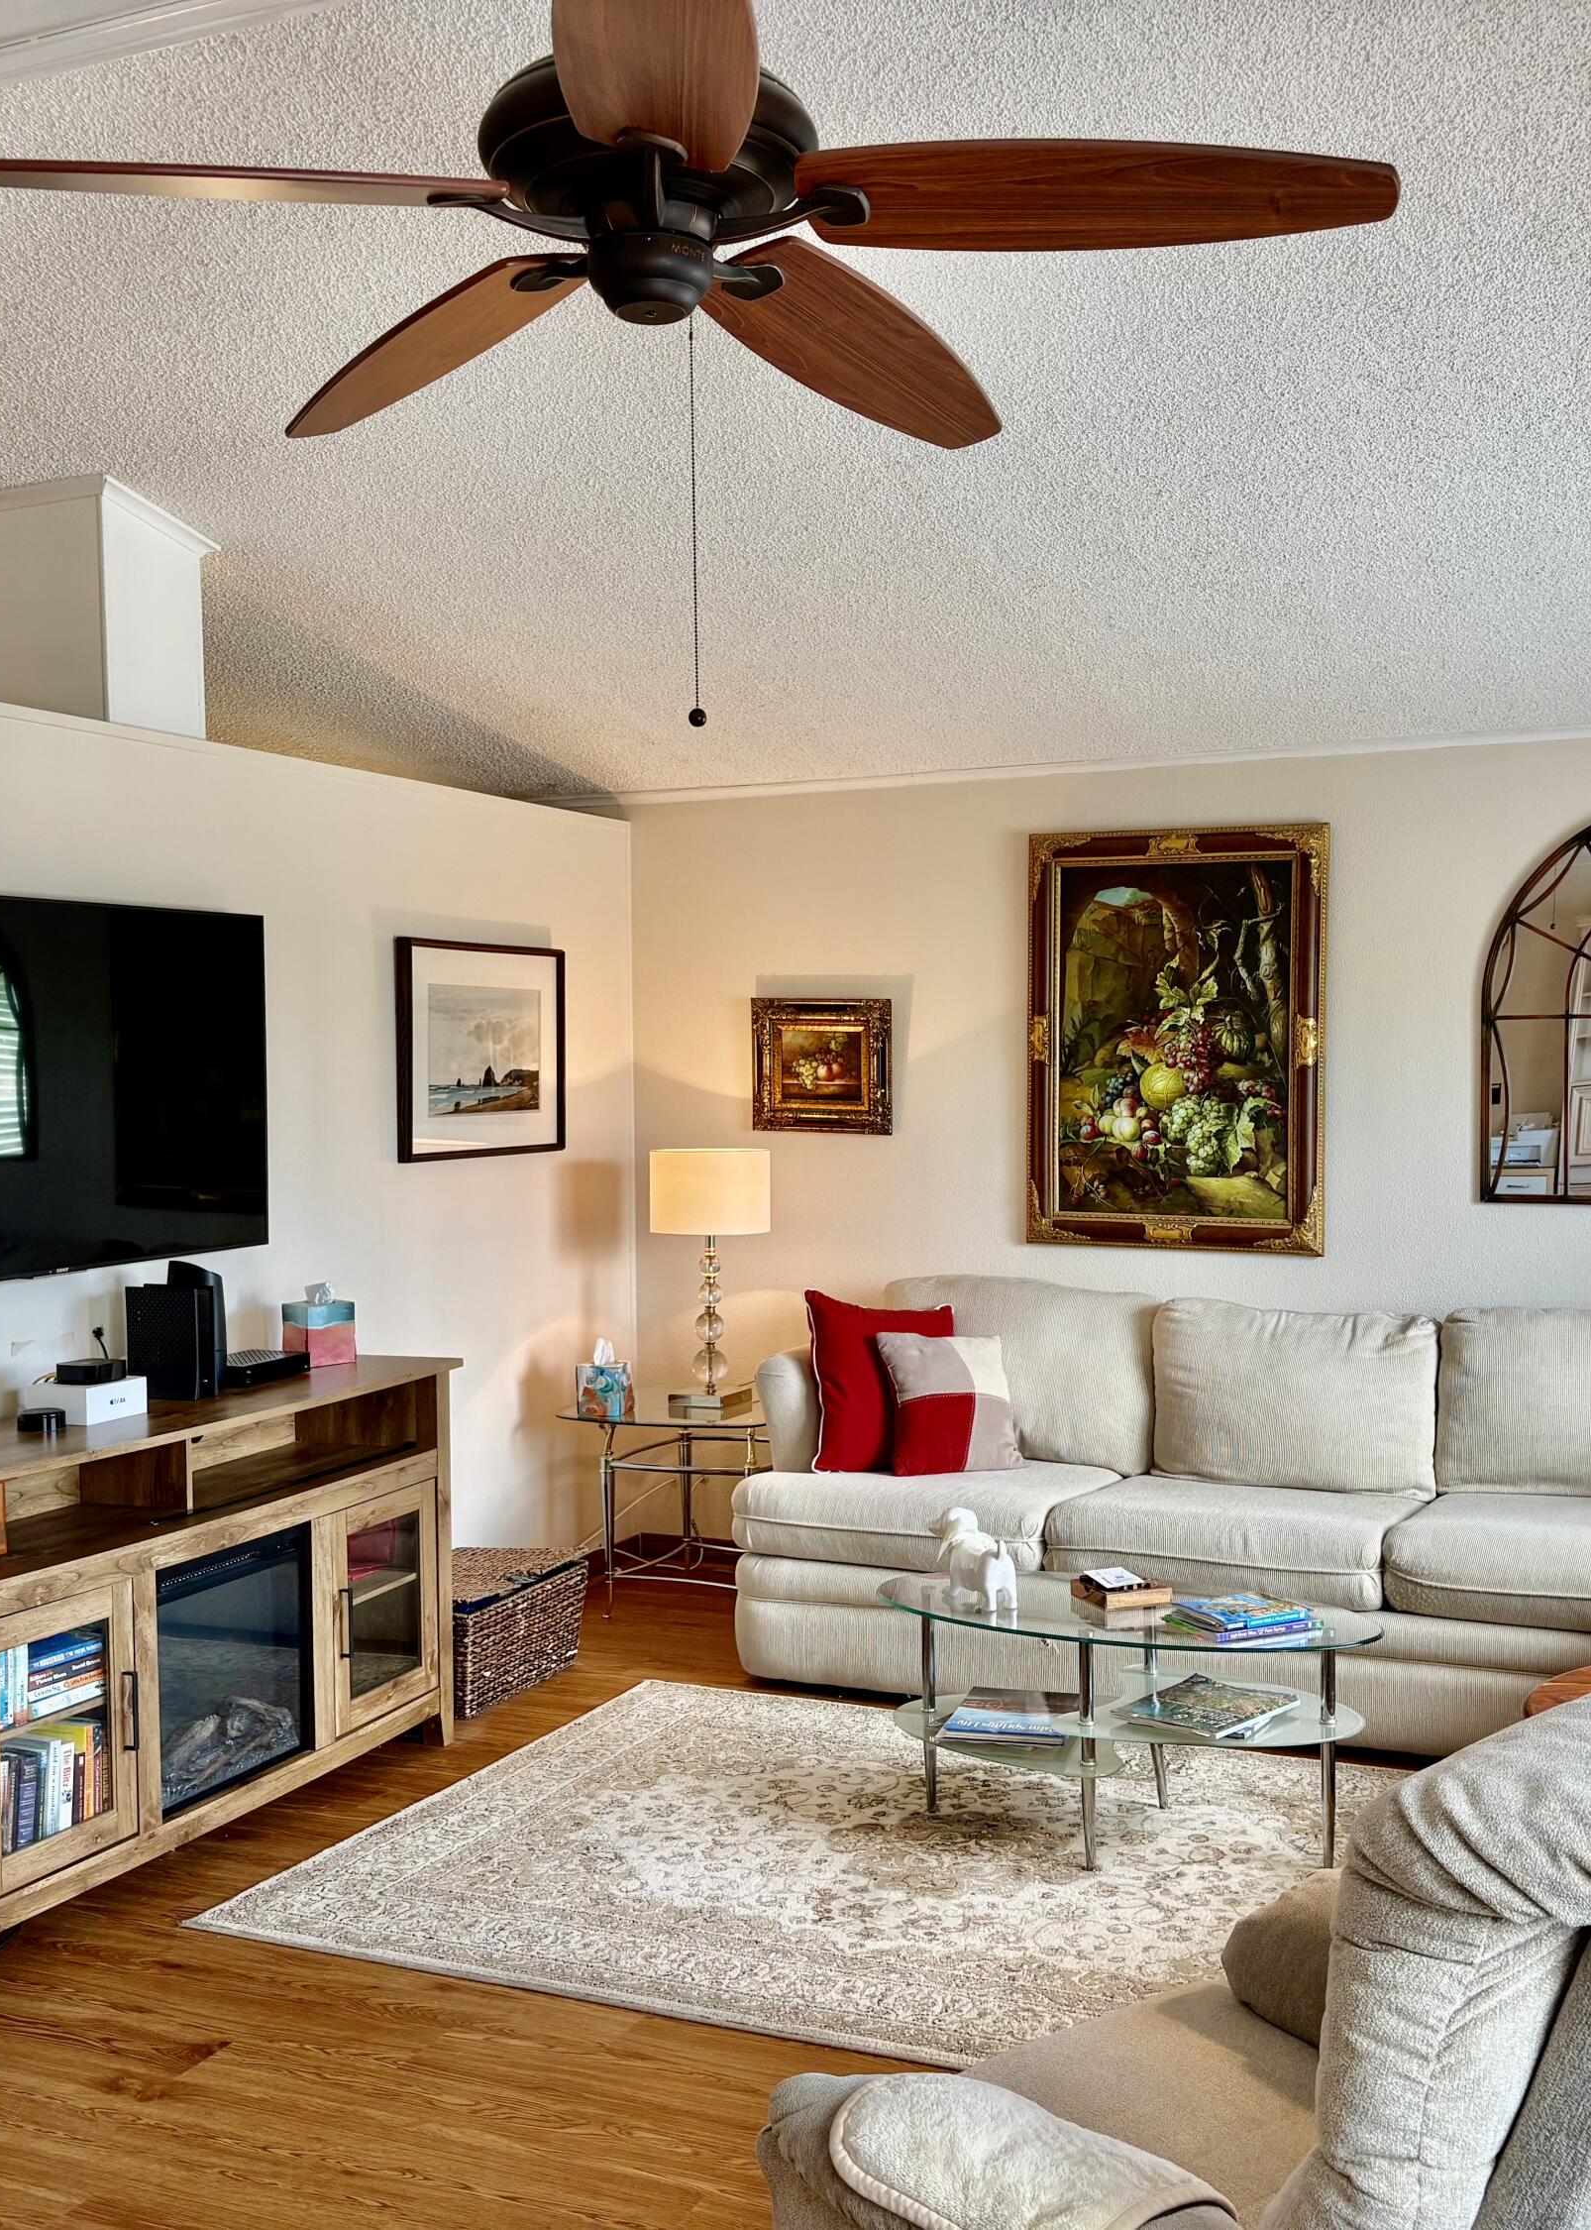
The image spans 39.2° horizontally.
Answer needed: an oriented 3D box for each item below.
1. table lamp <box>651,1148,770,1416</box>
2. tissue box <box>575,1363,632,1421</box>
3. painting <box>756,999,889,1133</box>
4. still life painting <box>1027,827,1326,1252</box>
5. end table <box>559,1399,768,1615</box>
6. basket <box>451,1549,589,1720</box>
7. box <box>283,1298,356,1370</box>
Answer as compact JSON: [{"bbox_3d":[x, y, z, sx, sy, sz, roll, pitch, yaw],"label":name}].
[{"bbox_3d":[-0.233,0.443,6.200,0.330,0.695,0.330,0,2,0],"label":"table lamp"},{"bbox_3d":[-0.511,0.735,6.061,0.112,0.125,0.112,0,2,24],"label":"tissue box"},{"bbox_3d":[0.073,-0.137,6.382,0.435,0.382,0.050,0,2,24],"label":"painting"},{"bbox_3d":[1.017,-0.196,5.959,0.815,1.130,0.050,0,2,24],"label":"still life painting"},{"bbox_3d":[-0.242,1.069,6.128,0.640,0.550,0.640,0,2,24],"label":"end table"},{"bbox_3d":[-0.810,1.247,5.397,0.420,0.250,0.570,0,2,24],"label":"basket"},{"bbox_3d":[-1.036,0.478,4.867,0.112,0.125,0.112,-2,2,-41],"label":"box"}]

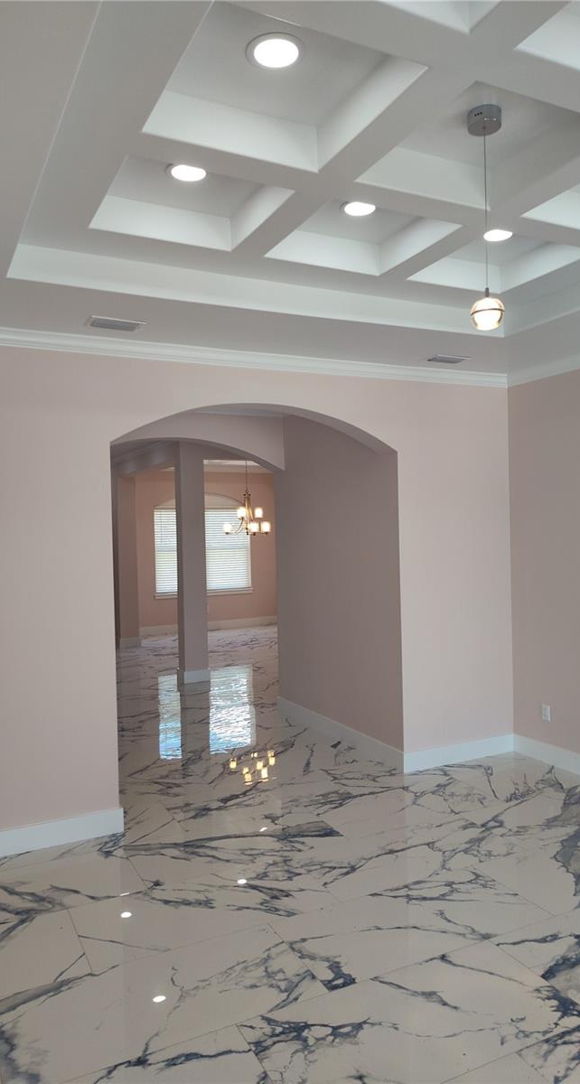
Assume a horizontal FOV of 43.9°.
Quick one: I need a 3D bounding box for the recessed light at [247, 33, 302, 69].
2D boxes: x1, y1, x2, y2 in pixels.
[{"bbox_3d":[-0.047,-1.548,2.296,0.183,0.035,0.183,-1,1,0],"label":"recessed light"}]

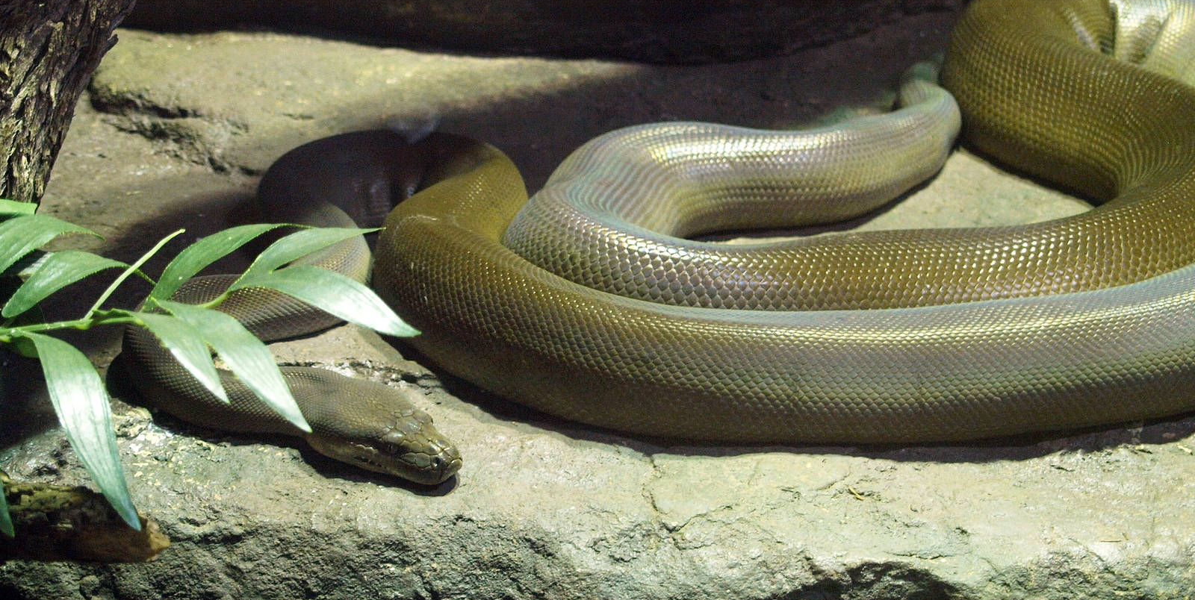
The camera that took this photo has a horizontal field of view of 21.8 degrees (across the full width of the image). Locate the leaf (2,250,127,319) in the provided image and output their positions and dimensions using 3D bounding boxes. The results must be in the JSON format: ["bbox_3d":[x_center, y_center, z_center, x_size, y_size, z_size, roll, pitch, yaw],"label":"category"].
[{"bbox_3d":[-0.373,-0.012,2.180,0.108,0.022,0.034,-22,52,-18],"label":"leaf"}]

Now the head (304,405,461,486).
[{"bbox_3d":[-0.152,0.096,2.200,0.117,0.039,0.064,20,29,37],"label":"head"}]

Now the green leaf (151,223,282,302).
[{"bbox_3d":[-0.266,-0.028,2.190,0.120,0.022,0.034,-29,55,-17],"label":"green leaf"}]

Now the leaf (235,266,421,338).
[{"bbox_3d":[-0.188,-0.004,2.160,0.136,0.024,0.036,17,51,9],"label":"leaf"}]

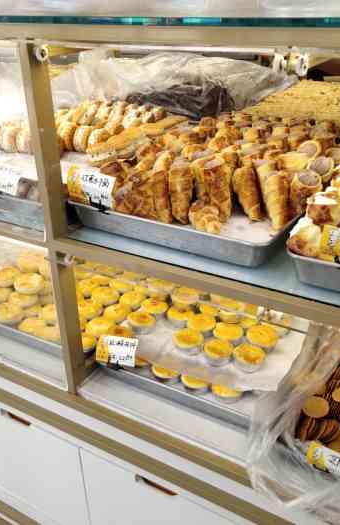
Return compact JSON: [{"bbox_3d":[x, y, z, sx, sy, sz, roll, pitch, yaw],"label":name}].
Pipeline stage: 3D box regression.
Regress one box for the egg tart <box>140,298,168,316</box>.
[{"bbox_3d":[-0.038,0.116,1.451,0.068,0.034,0.068,-2,27,1],"label":"egg tart"}]

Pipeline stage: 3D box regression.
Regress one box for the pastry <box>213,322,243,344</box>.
[{"bbox_3d":[0.130,0.162,1.316,0.068,0.033,0.068,-2,27,1],"label":"pastry"}]

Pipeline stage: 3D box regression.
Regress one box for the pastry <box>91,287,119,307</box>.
[{"bbox_3d":[-0.169,0.089,1.539,0.070,0.038,0.070,-2,27,1],"label":"pastry"}]

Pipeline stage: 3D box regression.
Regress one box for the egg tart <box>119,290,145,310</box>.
[{"bbox_3d":[-0.100,0.096,1.524,0.066,0.036,0.066,-2,27,1],"label":"egg tart"}]

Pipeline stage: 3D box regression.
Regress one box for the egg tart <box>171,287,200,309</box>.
[{"bbox_3d":[0.040,0.099,1.496,0.070,0.031,0.070,-2,27,1],"label":"egg tart"}]

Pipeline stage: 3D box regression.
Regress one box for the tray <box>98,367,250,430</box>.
[{"bbox_3d":[0.169,0.157,1.403,0.405,0.048,0.590,14,32,29],"label":"tray"}]

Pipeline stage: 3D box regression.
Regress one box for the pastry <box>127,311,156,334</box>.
[{"bbox_3d":[-0.066,0.141,1.373,0.069,0.034,0.069,-2,27,1],"label":"pastry"}]

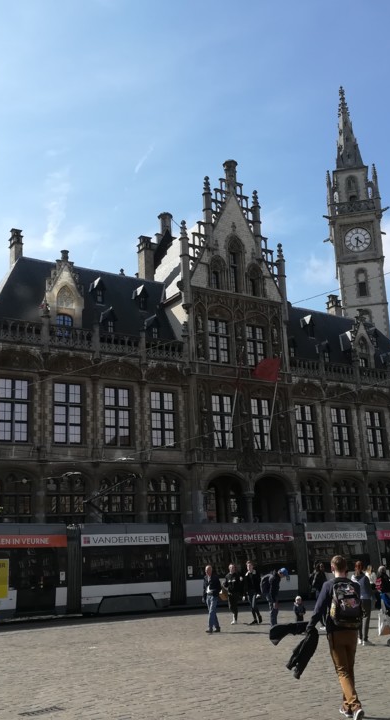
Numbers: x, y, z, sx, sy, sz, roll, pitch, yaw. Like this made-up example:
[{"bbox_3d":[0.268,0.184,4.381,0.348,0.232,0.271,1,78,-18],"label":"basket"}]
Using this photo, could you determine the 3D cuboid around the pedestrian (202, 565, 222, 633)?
[{"bbox_3d":[0.453,6.541,19.808,0.500,1.727,0.380,-12,-17,33],"label":"pedestrian"}]

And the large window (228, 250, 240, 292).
[{"bbox_3d":[2.403,-5.485,44.721,0.850,2.847,0.300,7,-18,-32],"label":"large window"}]

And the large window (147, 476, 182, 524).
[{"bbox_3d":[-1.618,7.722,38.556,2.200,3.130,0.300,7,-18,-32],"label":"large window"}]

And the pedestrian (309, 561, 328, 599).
[{"bbox_3d":[3.230,6.204,18.987,0.500,1.680,0.400,5,-17,-26],"label":"pedestrian"}]

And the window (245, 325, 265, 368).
[{"bbox_3d":[3.737,-0.854,44.188,1.550,2.781,0.300,7,-18,-32],"label":"window"}]

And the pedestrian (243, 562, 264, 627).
[{"bbox_3d":[1.707,6.849,21.206,0.500,1.780,0.450,-9,-17,24],"label":"pedestrian"}]

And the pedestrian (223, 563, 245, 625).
[{"bbox_3d":[1.124,6.945,21.411,0.550,1.740,0.400,-6,-16,14],"label":"pedestrian"}]

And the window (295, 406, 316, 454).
[{"bbox_3d":[8.068,5.035,52.261,1.700,3.720,0.300,7,-18,-31],"label":"window"}]

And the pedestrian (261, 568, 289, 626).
[{"bbox_3d":[2.177,6.514,19.709,0.800,1.600,0.520,-4,-15,5],"label":"pedestrian"}]

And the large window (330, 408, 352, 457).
[{"bbox_3d":[11.172,5.524,54.825,1.769,3.581,0.300,7,-18,-34],"label":"large window"}]

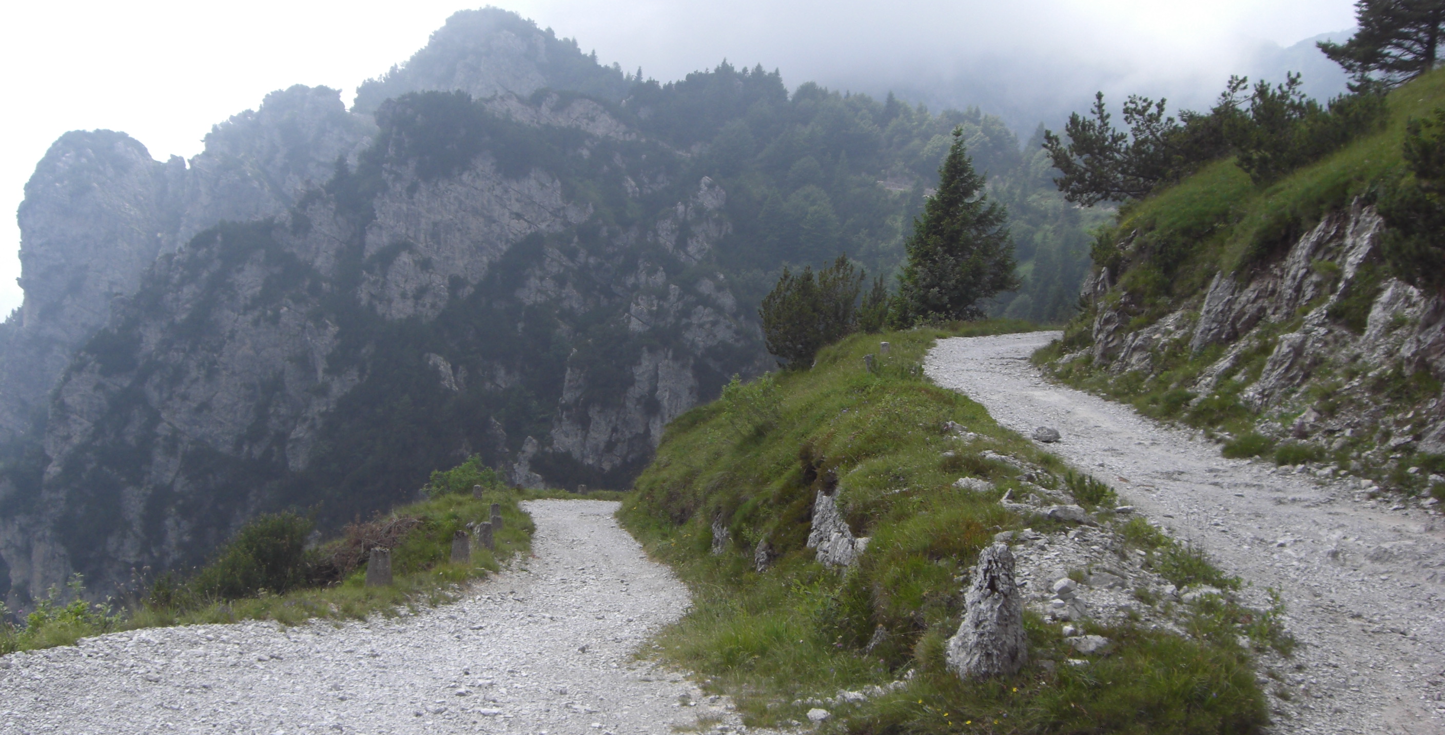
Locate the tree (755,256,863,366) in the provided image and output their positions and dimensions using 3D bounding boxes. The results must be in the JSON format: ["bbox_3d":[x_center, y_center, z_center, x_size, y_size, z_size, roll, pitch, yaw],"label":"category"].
[{"bbox_3d":[2.200,-1.380,39.500,2.650,2.800,2.500,0,0,0],"label":"tree"}]

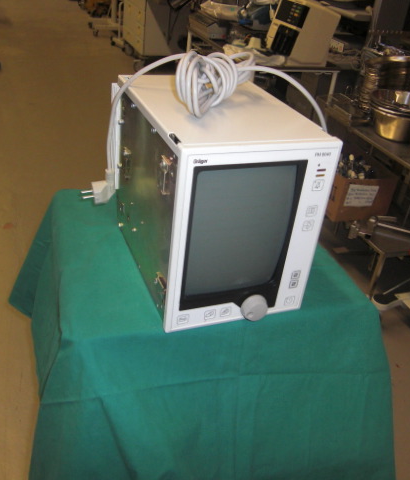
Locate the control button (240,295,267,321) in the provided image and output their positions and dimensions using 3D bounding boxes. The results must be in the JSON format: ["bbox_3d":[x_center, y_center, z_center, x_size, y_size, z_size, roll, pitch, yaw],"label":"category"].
[{"bbox_3d":[0.075,0.104,0.784,0.040,0.040,0.015,-7,33,-21],"label":"control button"}]

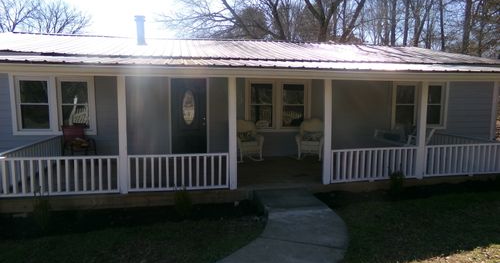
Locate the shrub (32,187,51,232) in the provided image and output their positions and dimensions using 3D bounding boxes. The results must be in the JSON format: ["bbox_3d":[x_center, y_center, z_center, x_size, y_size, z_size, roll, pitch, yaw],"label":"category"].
[{"bbox_3d":[-2.876,1.079,4.788,0.220,0.635,0.220,-1,5,-11],"label":"shrub"}]

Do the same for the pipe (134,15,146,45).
[{"bbox_3d":[-3.306,-3.069,10.548,0.310,0.909,0.310,-1,5,-11],"label":"pipe"}]

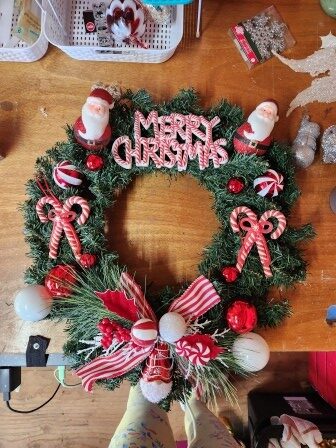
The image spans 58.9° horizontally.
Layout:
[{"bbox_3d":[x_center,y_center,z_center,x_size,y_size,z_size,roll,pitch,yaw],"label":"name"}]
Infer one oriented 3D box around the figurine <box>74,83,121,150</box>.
[{"bbox_3d":[-0.144,-0.214,0.608,0.076,0.068,0.124,7,92,-1],"label":"figurine"}]

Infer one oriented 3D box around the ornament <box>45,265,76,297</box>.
[{"bbox_3d":[-0.218,0.115,0.605,0.062,0.062,0.062,0,85,0],"label":"ornament"}]

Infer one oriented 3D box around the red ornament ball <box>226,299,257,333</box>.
[{"bbox_3d":[0.147,0.186,0.593,0.059,0.059,0.059,0,87,-1],"label":"red ornament ball"}]

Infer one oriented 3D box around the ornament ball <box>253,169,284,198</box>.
[{"bbox_3d":[0.209,-0.084,0.617,0.059,0.059,0.059,0,87,-1],"label":"ornament ball"}]

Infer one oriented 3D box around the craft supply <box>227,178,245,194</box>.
[{"bbox_3d":[0.141,-0.079,0.622,0.035,0.035,0.035,0,87,-1],"label":"craft supply"}]

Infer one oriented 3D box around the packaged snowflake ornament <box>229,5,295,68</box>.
[{"bbox_3d":[0.221,-0.440,0.701,0.129,0.012,0.103,-32,88,-3],"label":"packaged snowflake ornament"}]

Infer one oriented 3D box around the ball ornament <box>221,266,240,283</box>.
[{"bbox_3d":[0.124,0.102,0.600,0.033,0.033,0.033,0,85,0],"label":"ball ornament"}]

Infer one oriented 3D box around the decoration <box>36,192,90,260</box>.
[{"bbox_3d":[-0.211,0.008,0.600,0.108,0.023,0.135,0,87,0],"label":"decoration"}]

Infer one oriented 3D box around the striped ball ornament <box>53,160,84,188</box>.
[{"bbox_3d":[-0.206,-0.099,0.610,0.058,0.058,0.058,0,85,0],"label":"striped ball ornament"}]

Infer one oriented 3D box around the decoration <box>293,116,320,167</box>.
[{"bbox_3d":[0.311,-0.184,0.667,0.049,0.046,0.112,8,86,-1],"label":"decoration"}]

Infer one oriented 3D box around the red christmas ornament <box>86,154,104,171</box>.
[{"bbox_3d":[-0.150,-0.127,0.616,0.035,0.035,0.035,0,87,-1],"label":"red christmas ornament"}]

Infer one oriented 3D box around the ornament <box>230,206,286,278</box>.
[{"bbox_3d":[0.182,0.037,0.600,0.110,0.023,0.144,6,87,0],"label":"ornament"}]

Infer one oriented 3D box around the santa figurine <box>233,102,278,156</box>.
[{"bbox_3d":[0.182,-0.198,0.615,0.076,0.072,0.122,22,89,6],"label":"santa figurine"}]

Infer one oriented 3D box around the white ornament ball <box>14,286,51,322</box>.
[{"bbox_3d":[-0.275,0.161,0.610,0.073,0.073,0.073,0,85,0],"label":"white ornament ball"}]

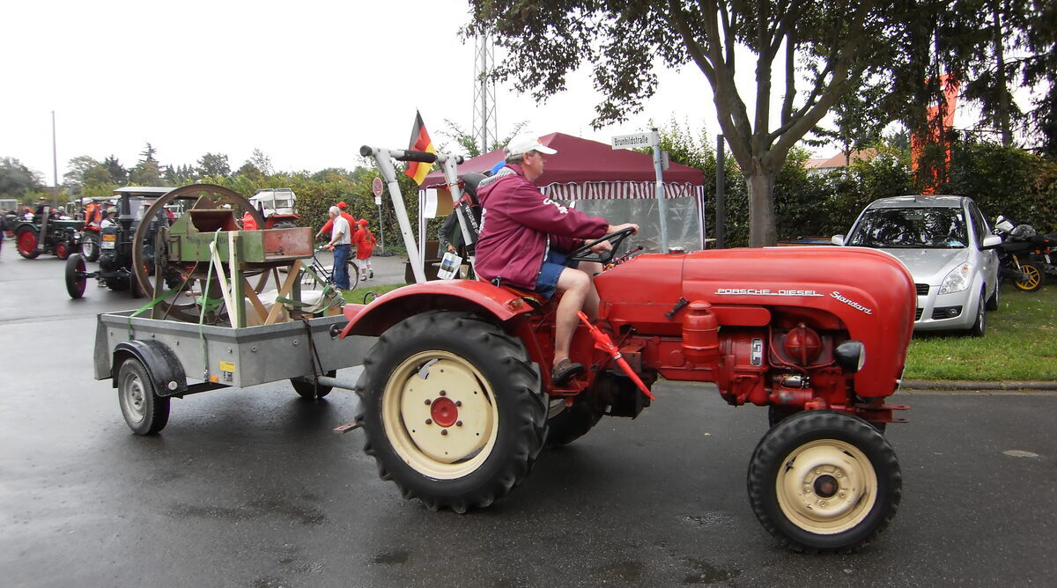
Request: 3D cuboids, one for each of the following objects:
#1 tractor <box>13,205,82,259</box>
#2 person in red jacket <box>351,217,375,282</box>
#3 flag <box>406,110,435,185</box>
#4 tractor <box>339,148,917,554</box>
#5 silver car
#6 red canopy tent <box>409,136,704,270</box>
[{"bbox_3d":[-16.964,-2.189,33.138,2.750,1.850,1.500,2,5,23],"label":"tractor"},{"bbox_3d":[-3.855,-1.003,21.191,0.500,1.430,0.420,-5,7,-44],"label":"person in red jacket"},{"bbox_3d":[-0.670,-0.911,5.692,0.200,0.470,0.100,2,5,20],"label":"flag"},{"bbox_3d":[0.516,0.138,5.081,2.970,1.890,1.570,2,5,20],"label":"tractor"},{"bbox_3d":[4.783,-0.436,11.250,1.700,1.580,3.720,3,6,31],"label":"silver car"},{"bbox_3d":[0.428,-1.001,13.519,3.000,2.710,3.000,-3,6,-33],"label":"red canopy tent"}]

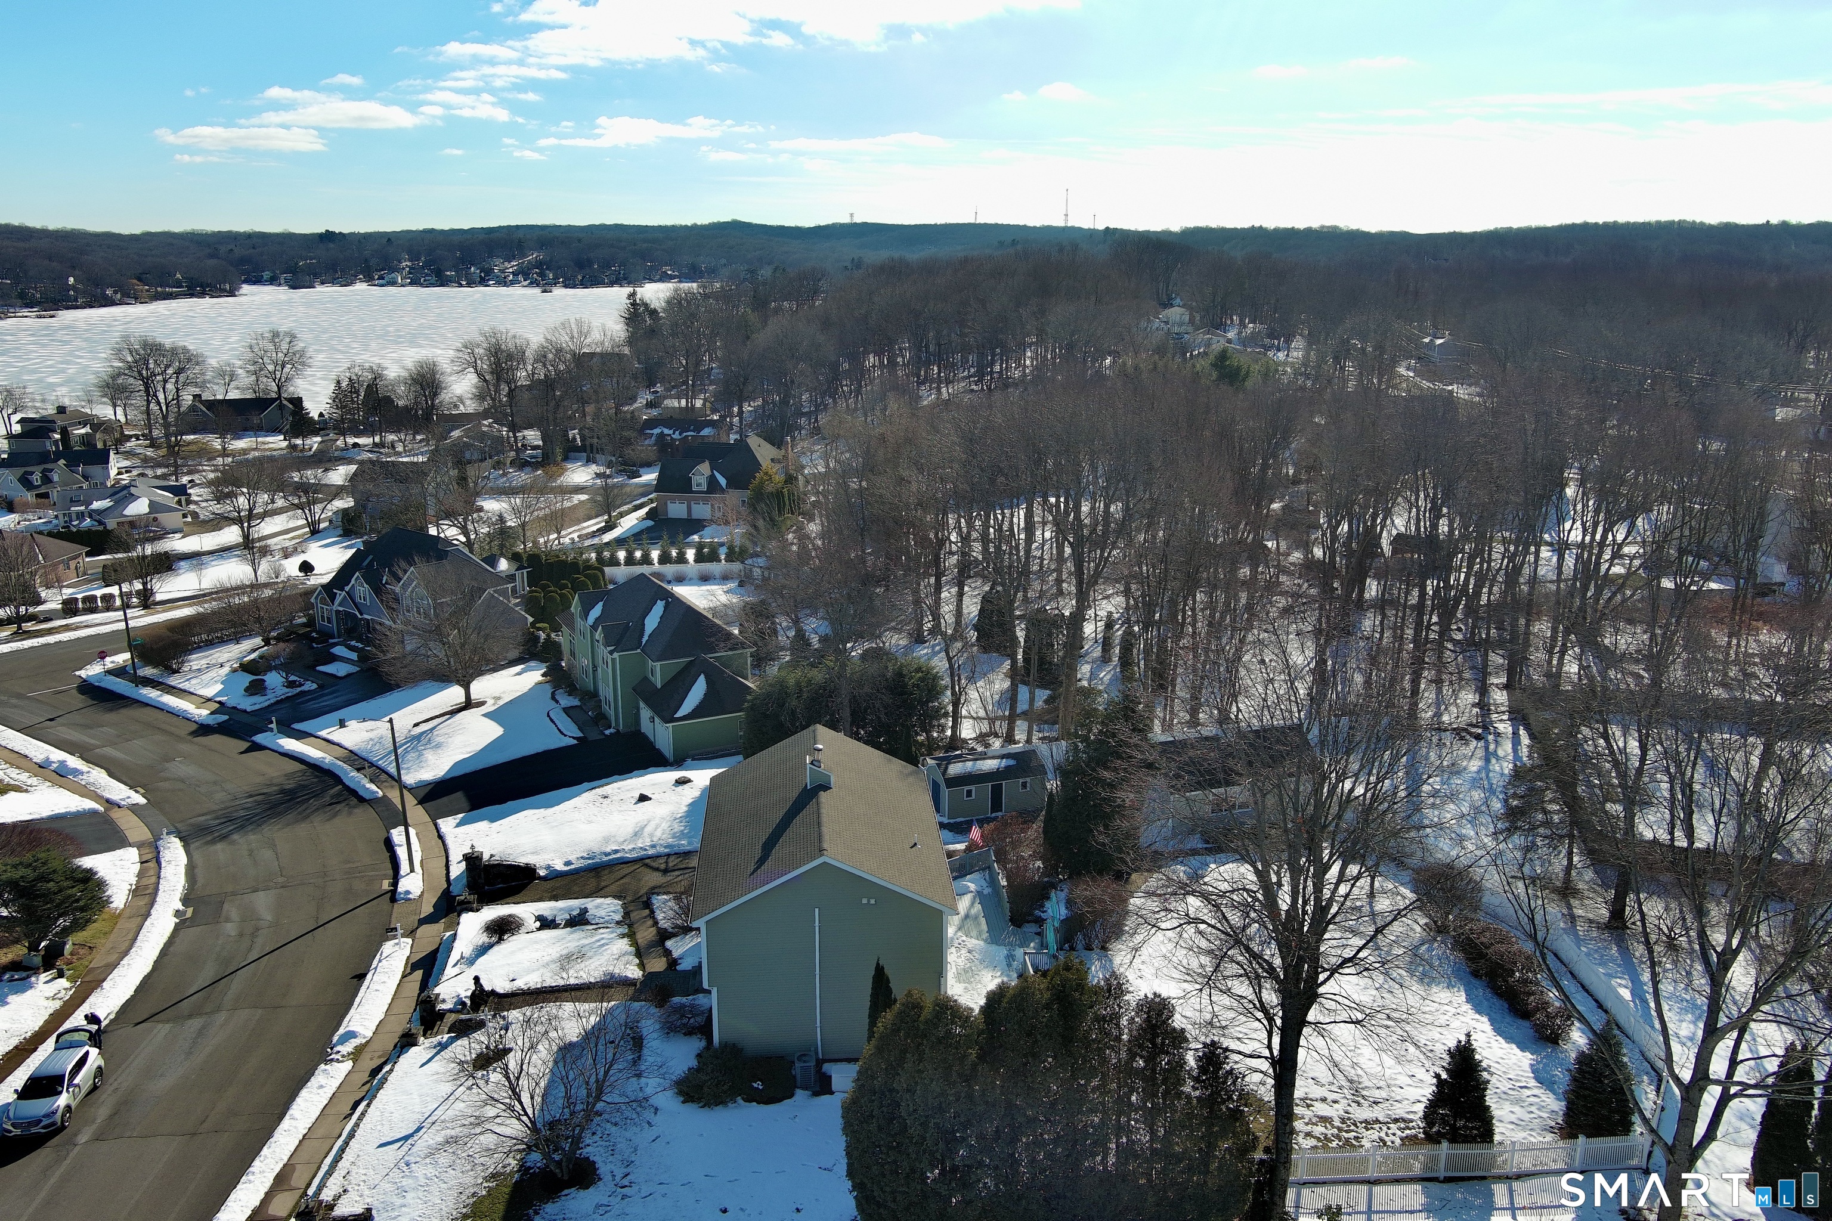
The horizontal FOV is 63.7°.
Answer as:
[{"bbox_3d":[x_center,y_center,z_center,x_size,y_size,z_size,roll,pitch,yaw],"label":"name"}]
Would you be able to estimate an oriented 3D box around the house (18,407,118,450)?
[{"bbox_3d":[-150.000,-32.290,260.970,10.500,7.900,13.500,1,14,6],"label":"house"}]

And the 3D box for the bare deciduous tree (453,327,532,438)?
[{"bbox_3d":[-76.571,-40.086,265.467,14.000,21.000,13.500,0,14,0],"label":"bare deciduous tree"}]

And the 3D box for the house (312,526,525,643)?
[{"bbox_3d":[-42.480,-2.340,127.110,16.000,8.800,12.500,12,19,41],"label":"house"}]

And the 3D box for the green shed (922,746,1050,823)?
[{"bbox_3d":[4.070,10.040,89.010,6.400,3.300,3.700,-5,15,-20],"label":"green shed"}]

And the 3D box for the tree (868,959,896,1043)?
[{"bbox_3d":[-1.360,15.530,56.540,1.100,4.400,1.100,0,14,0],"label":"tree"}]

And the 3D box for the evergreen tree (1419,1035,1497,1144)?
[{"bbox_3d":[19.338,16.820,52.180,2.600,4.000,2.600,0,14,0],"label":"evergreen tree"}]

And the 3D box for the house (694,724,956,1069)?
[{"bbox_3d":[-4.010,11.084,63.131,9.964,9.100,15.197,-1,14,-5],"label":"house"}]

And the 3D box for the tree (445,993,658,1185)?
[{"bbox_3d":[-12.532,16.709,50.391,7.200,6.300,7.000,0,14,0],"label":"tree"}]

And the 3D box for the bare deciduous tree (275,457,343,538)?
[{"bbox_3d":[-71.150,-13.200,172.540,7.200,8.800,7.200,0,14,0],"label":"bare deciduous tree"}]

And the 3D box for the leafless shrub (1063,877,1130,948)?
[{"bbox_3d":[8.144,13.721,66.547,3.000,2.900,2.900,0,14,0],"label":"leafless shrub"}]

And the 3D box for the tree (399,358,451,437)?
[{"bbox_3d":[-93.613,-40.755,280.829,9.800,14.500,9.600,0,14,0],"label":"tree"}]

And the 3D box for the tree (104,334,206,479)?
[{"bbox_3d":[-126.490,-34.600,244.260,16.000,20.500,16.000,0,14,0],"label":"tree"}]

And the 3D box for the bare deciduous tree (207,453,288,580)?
[{"bbox_3d":[-73.690,-11.490,161.180,8.400,11.000,8.400,0,14,0],"label":"bare deciduous tree"}]

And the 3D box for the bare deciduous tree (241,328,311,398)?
[{"bbox_3d":[-118.917,-41.249,272.856,12.400,19.000,12.000,0,14,0],"label":"bare deciduous tree"}]

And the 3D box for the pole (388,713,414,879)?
[{"bbox_3d":[-26.425,9.565,75.980,0.280,8.500,0.280,-2,14,0],"label":"pole"}]

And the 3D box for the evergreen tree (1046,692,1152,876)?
[{"bbox_3d":[9.870,9.380,79.280,5.200,9.300,5.200,0,14,0],"label":"evergreen tree"}]

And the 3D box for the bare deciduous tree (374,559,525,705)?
[{"bbox_3d":[-33.576,1.821,105.697,10.500,10.600,10.200,0,14,0],"label":"bare deciduous tree"}]

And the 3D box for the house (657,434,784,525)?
[{"bbox_3d":[-24.530,-17.340,192.810,15.000,9.000,13.000,3,14,13],"label":"house"}]

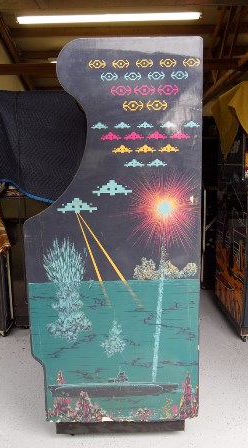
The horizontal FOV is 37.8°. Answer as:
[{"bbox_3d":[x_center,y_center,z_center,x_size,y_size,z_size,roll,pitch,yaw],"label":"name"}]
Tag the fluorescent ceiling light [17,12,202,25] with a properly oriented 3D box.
[{"bbox_3d":[-0.188,-2.670,4.700,2.400,0.065,0.110,-1,8,1],"label":"fluorescent ceiling light"}]

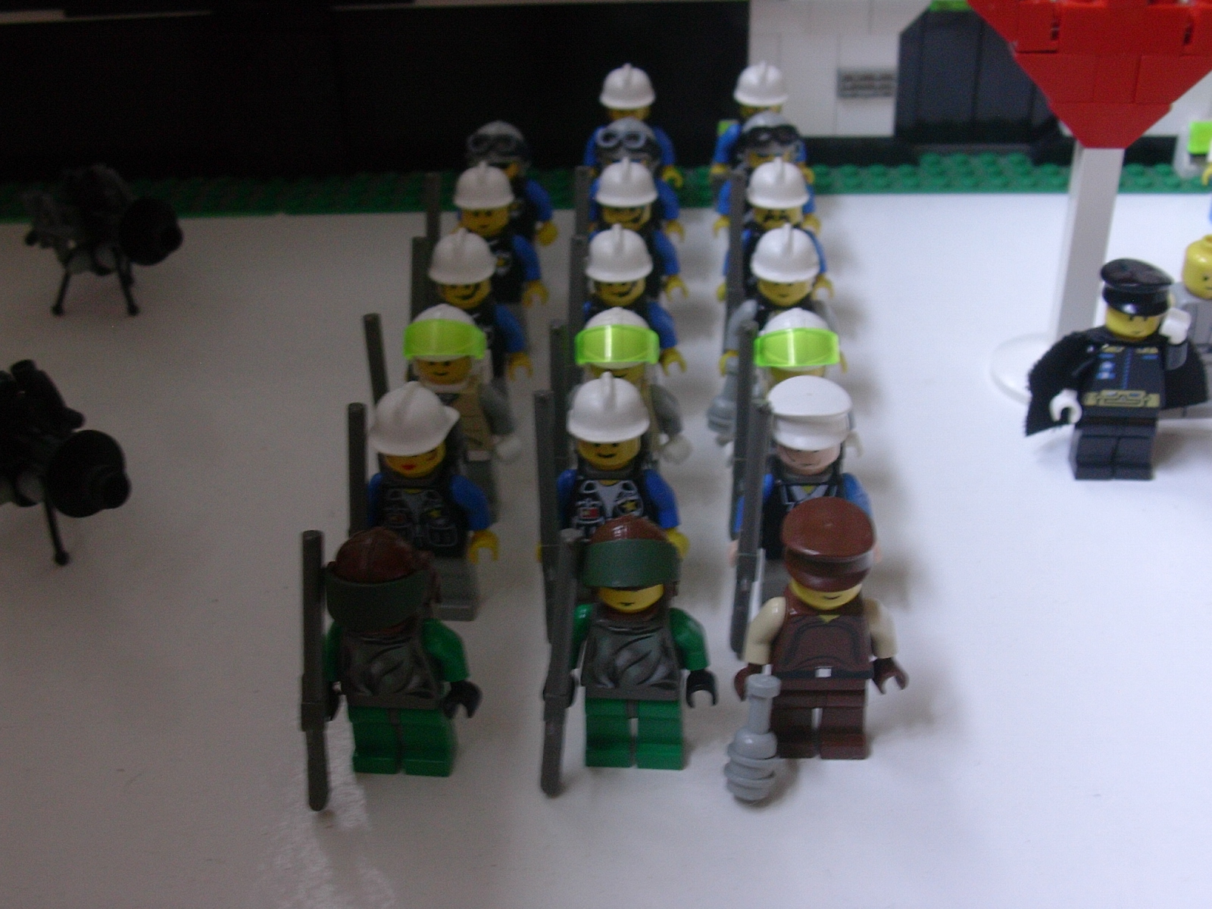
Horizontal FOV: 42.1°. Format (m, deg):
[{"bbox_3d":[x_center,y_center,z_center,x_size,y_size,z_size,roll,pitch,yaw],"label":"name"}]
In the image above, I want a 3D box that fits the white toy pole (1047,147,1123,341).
[{"bbox_3d":[0.104,-0.044,0.344,0.008,0.051,0.008,1,33,3],"label":"white toy pole"}]

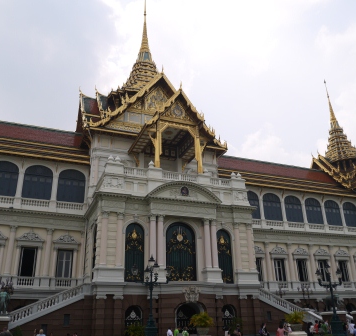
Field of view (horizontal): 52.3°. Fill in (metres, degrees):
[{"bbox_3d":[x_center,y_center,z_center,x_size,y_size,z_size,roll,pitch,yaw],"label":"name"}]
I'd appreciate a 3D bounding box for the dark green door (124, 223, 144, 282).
[{"bbox_3d":[-3.909,7.601,33.012,1.760,5.320,0.300,8,-26,-19],"label":"dark green door"}]

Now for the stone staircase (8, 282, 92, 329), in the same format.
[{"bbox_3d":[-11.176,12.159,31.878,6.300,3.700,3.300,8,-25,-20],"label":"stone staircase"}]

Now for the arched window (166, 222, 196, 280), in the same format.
[{"bbox_3d":[0.383,7.989,34.925,3.000,5.600,0.450,8,-25,-20],"label":"arched window"}]

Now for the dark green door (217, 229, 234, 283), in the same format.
[{"bbox_3d":[4.610,8.741,36.066,1.680,5.320,0.300,8,-26,-19],"label":"dark green door"}]

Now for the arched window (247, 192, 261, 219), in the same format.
[{"bbox_3d":[9.731,4.901,48.942,3.020,3.960,0.300,8,-26,-19],"label":"arched window"}]

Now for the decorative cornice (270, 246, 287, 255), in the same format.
[{"bbox_3d":[13.237,10.823,47.592,2.750,1.050,0.450,8,-25,-20],"label":"decorative cornice"}]

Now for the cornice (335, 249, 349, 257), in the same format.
[{"bbox_3d":[23.255,12.106,51.328,2.750,1.050,0.450,8,-25,-20],"label":"cornice"}]

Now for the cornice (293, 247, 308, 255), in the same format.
[{"bbox_3d":[16.978,11.503,50.105,2.900,1.200,0.450,8,-25,-20],"label":"cornice"}]

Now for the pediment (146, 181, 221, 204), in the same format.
[{"bbox_3d":[0.571,2.647,37.612,8.400,2.300,1.000,8,-25,-20],"label":"pediment"}]

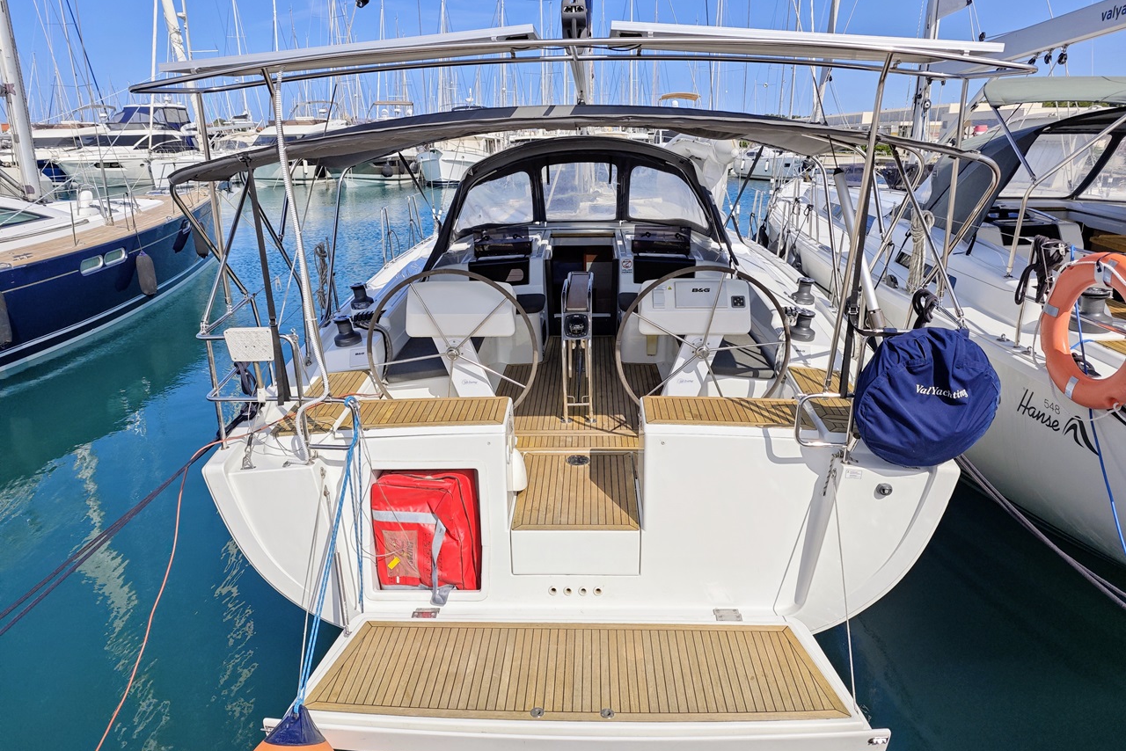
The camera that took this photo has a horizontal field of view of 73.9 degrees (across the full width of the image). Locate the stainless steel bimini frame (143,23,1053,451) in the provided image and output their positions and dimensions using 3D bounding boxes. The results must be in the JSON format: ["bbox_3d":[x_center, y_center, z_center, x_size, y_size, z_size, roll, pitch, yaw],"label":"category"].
[{"bbox_3d":[0.077,-0.717,4.234,3.850,2.050,2.100,0,18,2],"label":"stainless steel bimini frame"}]

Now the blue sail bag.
[{"bbox_3d":[1.810,0.118,3.771,0.710,0.730,0.270,-3,18,-6],"label":"blue sail bag"}]

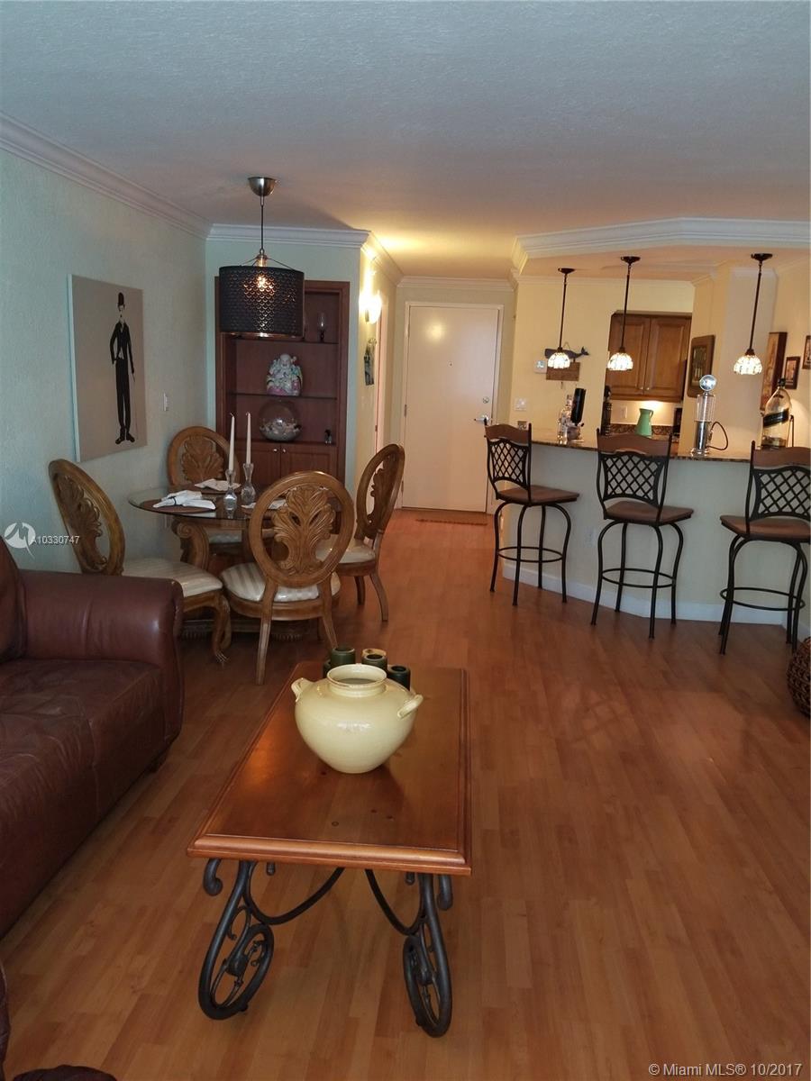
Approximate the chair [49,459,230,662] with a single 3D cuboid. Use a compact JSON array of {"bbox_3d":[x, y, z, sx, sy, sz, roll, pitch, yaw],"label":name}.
[{"bbox_3d":[-1.355,0.110,4.067,0.540,1.075,0.700,13,16,41],"label":"chair"}]

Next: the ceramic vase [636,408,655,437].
[{"bbox_3d":[2.486,-1.224,8.453,0.200,0.290,0.170,3,12,4],"label":"ceramic vase"}]

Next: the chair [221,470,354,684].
[{"bbox_3d":[-0.608,0.132,4.246,0.580,1.090,0.700,-4,14,-26],"label":"chair"}]

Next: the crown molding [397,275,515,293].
[{"bbox_3d":[0.537,-2.665,8.446,1.200,0.100,0.080,3,13,3],"label":"crown molding"}]

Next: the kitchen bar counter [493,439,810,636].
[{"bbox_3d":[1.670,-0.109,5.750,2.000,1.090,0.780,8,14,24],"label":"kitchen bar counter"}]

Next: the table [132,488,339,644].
[{"bbox_3d":[-1.009,0.119,4.971,1.240,0.760,1.240,3,13,3],"label":"table"}]

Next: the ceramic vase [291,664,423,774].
[{"bbox_3d":[-0.135,0.496,2.279,0.390,0.250,0.340,8,14,23],"label":"ceramic vase"}]

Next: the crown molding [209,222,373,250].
[{"bbox_3d":[-0.786,-2.040,5.442,1.120,0.100,0.080,3,13,1],"label":"crown molding"}]

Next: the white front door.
[{"bbox_3d":[0.466,-1.391,8.713,0.935,2.160,0.050,3,12,4],"label":"white front door"}]

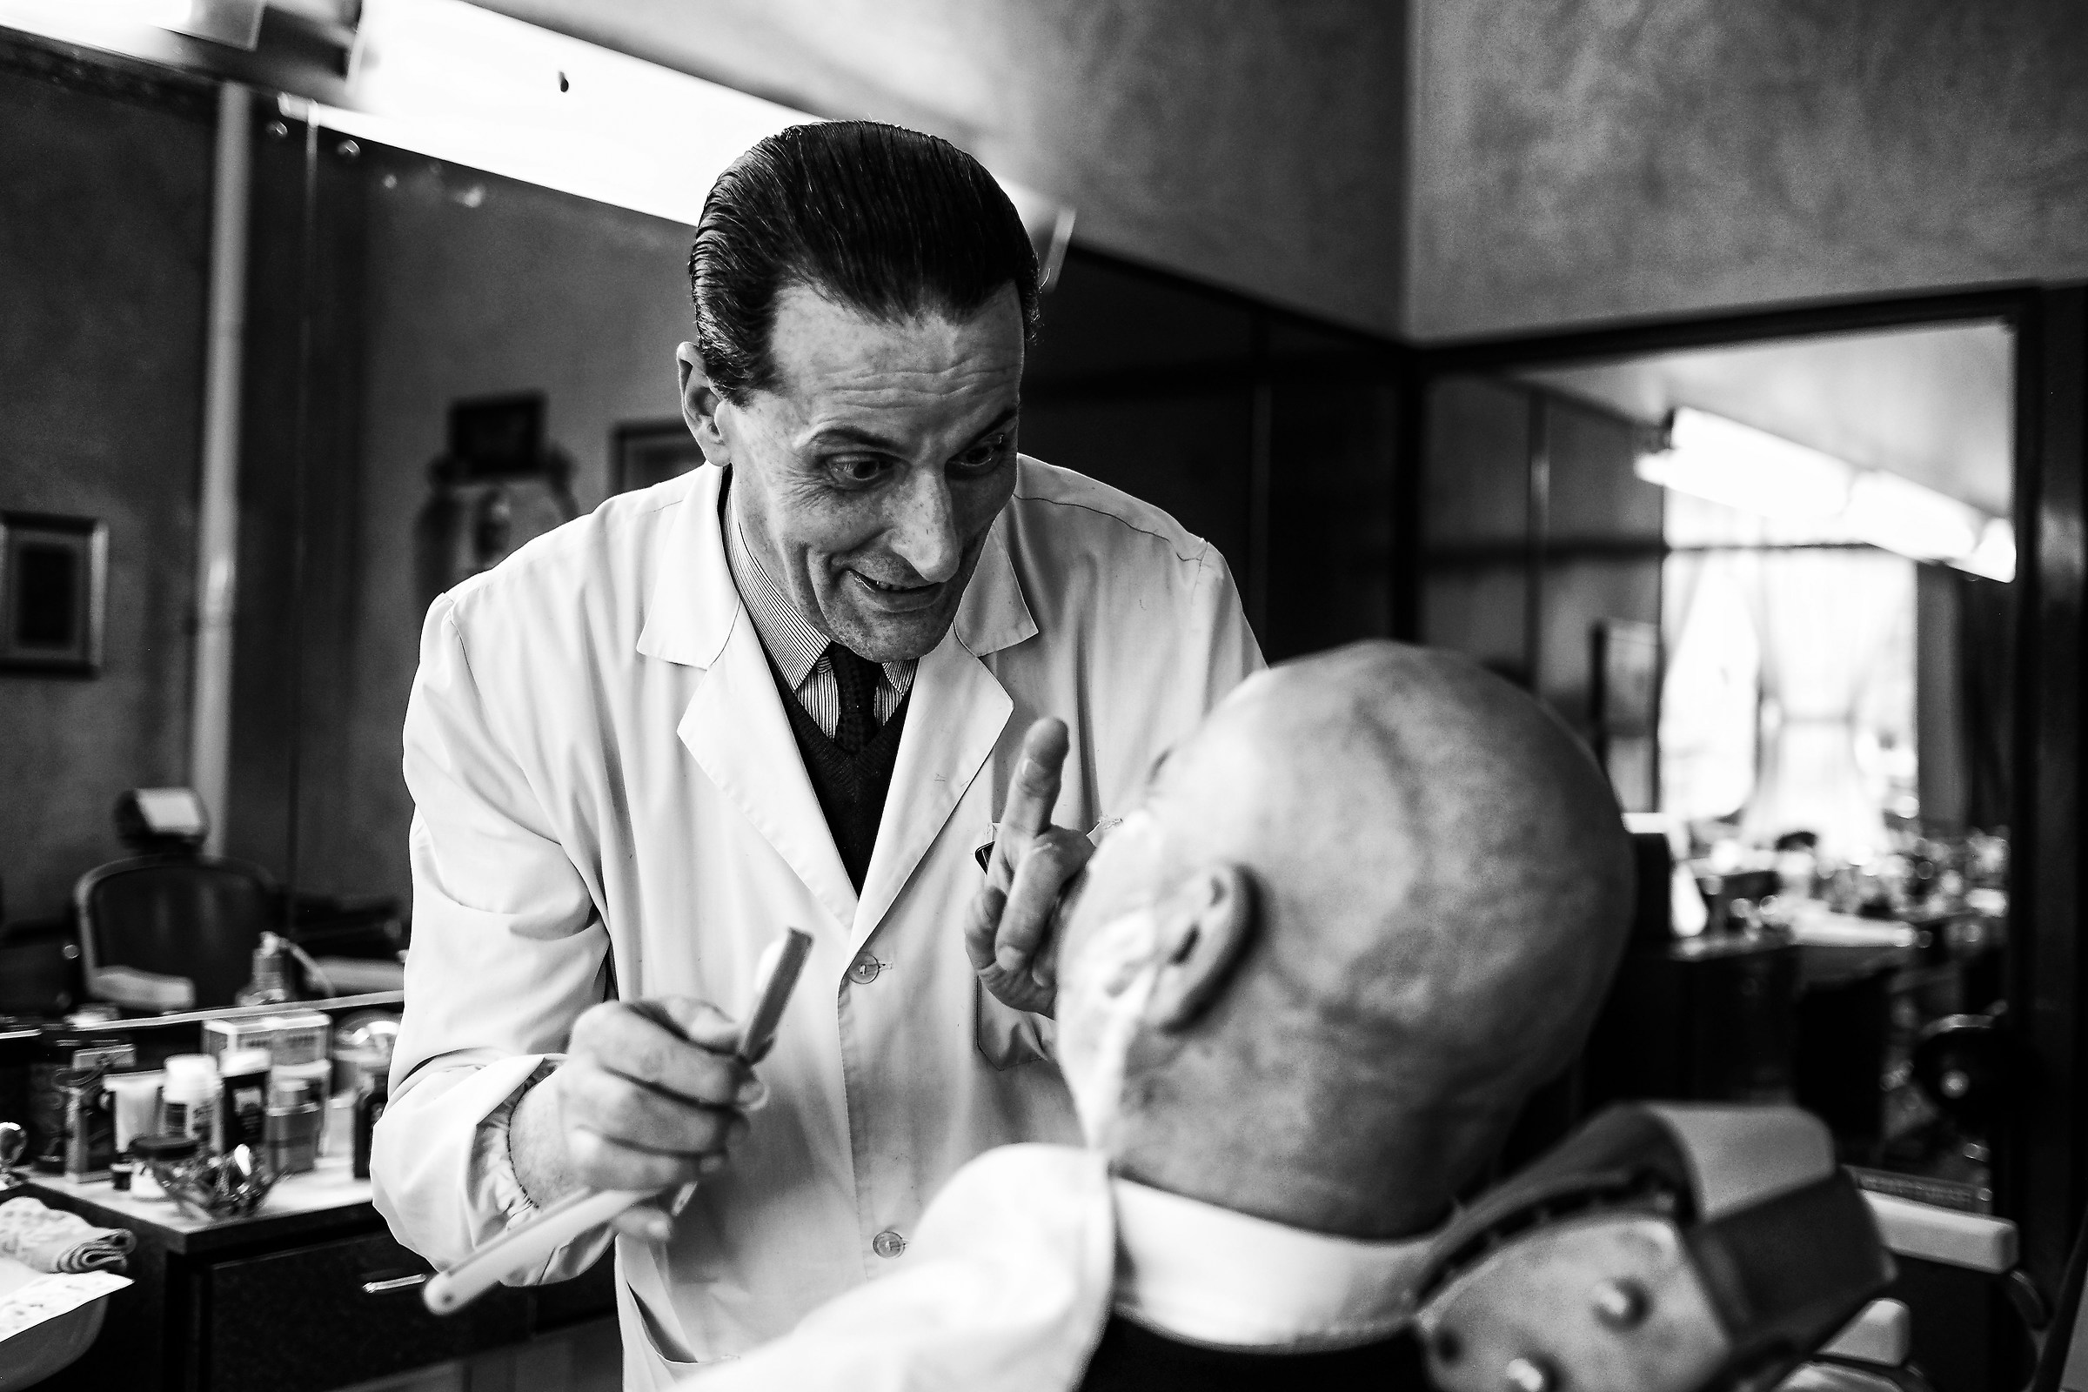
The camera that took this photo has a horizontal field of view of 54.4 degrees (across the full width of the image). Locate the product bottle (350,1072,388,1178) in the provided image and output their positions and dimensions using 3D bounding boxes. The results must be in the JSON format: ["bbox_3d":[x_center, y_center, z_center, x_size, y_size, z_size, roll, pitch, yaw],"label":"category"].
[{"bbox_3d":[-0.671,0.436,2.070,0.038,0.113,0.057,1,-1,40],"label":"product bottle"}]

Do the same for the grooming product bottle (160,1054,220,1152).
[{"bbox_3d":[-0.863,0.422,2.050,0.056,0.119,0.056,1,-1,40],"label":"grooming product bottle"}]

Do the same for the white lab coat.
[{"bbox_3d":[-0.110,0.340,1.210,0.530,0.980,0.480,1,0,-12],"label":"white lab coat"}]

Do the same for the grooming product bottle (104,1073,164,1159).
[{"bbox_3d":[-0.920,0.430,2.050,0.040,0.102,0.060,1,-1,40],"label":"grooming product bottle"}]

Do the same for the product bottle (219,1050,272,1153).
[{"bbox_3d":[-0.819,0.423,2.080,0.038,0.124,0.052,1,-1,40],"label":"product bottle"}]

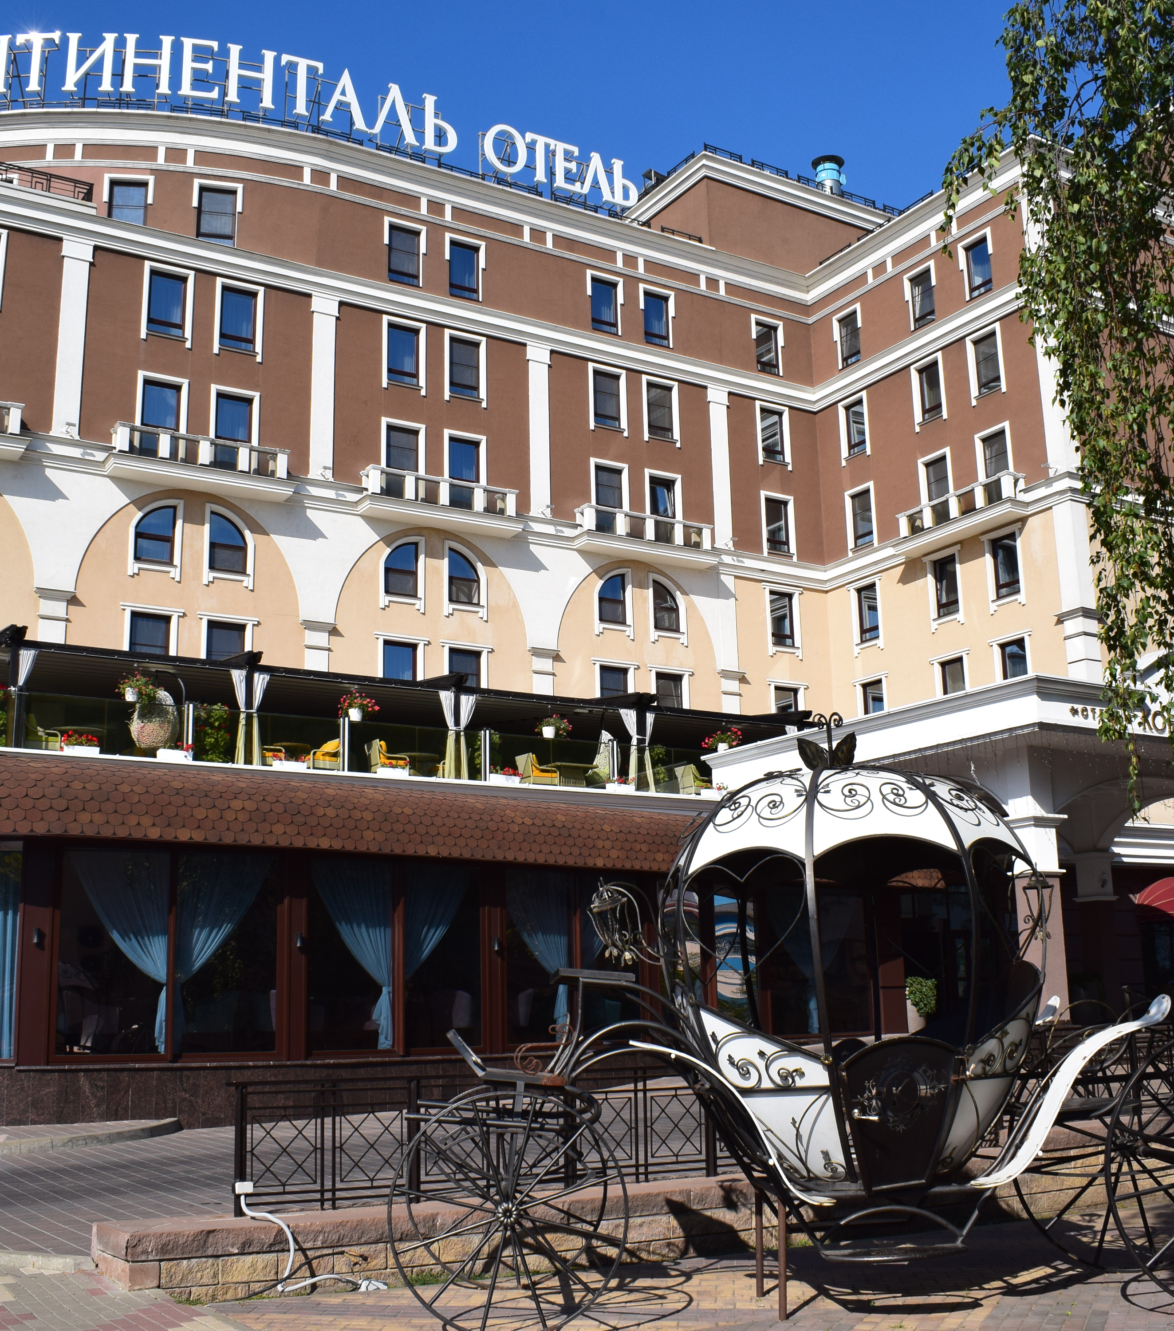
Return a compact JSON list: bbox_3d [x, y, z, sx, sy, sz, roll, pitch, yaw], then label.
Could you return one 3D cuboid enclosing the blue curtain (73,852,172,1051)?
[{"bbox_3d":[-7.788,4.794,25.161,1.403,3.240,0.250,7,-16,-30],"label":"blue curtain"}]

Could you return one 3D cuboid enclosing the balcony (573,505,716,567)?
[{"bbox_3d":[1.908,-4.003,47.452,5.000,1.400,0.800,7,-16,-28],"label":"balcony"}]

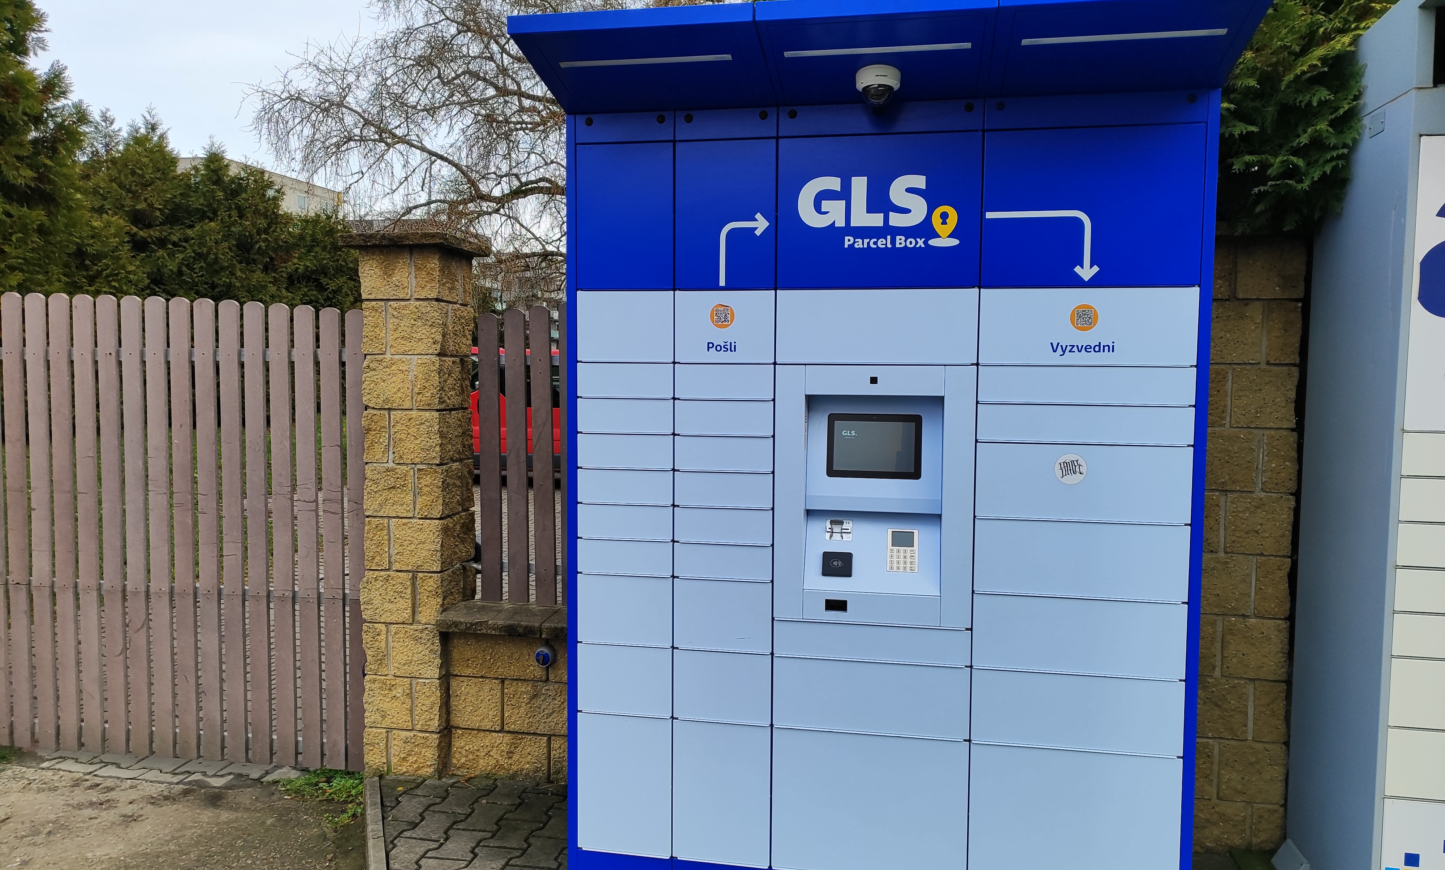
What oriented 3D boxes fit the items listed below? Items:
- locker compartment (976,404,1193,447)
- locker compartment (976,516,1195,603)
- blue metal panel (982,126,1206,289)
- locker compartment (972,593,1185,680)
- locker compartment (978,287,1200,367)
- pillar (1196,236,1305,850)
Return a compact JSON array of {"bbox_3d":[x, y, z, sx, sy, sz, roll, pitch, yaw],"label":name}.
[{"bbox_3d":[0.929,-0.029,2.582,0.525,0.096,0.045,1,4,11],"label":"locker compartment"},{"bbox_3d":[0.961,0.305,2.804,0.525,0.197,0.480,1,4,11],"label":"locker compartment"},{"bbox_3d":[0.933,-0.575,2.546,0.525,0.395,0.045,1,4,11],"label":"blue metal panel"},{"bbox_3d":[0.966,0.507,2.833,0.524,0.194,0.480,1,4,11],"label":"locker compartment"},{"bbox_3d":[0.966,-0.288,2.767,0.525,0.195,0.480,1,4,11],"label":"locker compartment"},{"bbox_3d":[1.658,0.356,3.328,0.310,1.973,0.300,1,4,11],"label":"pillar"}]

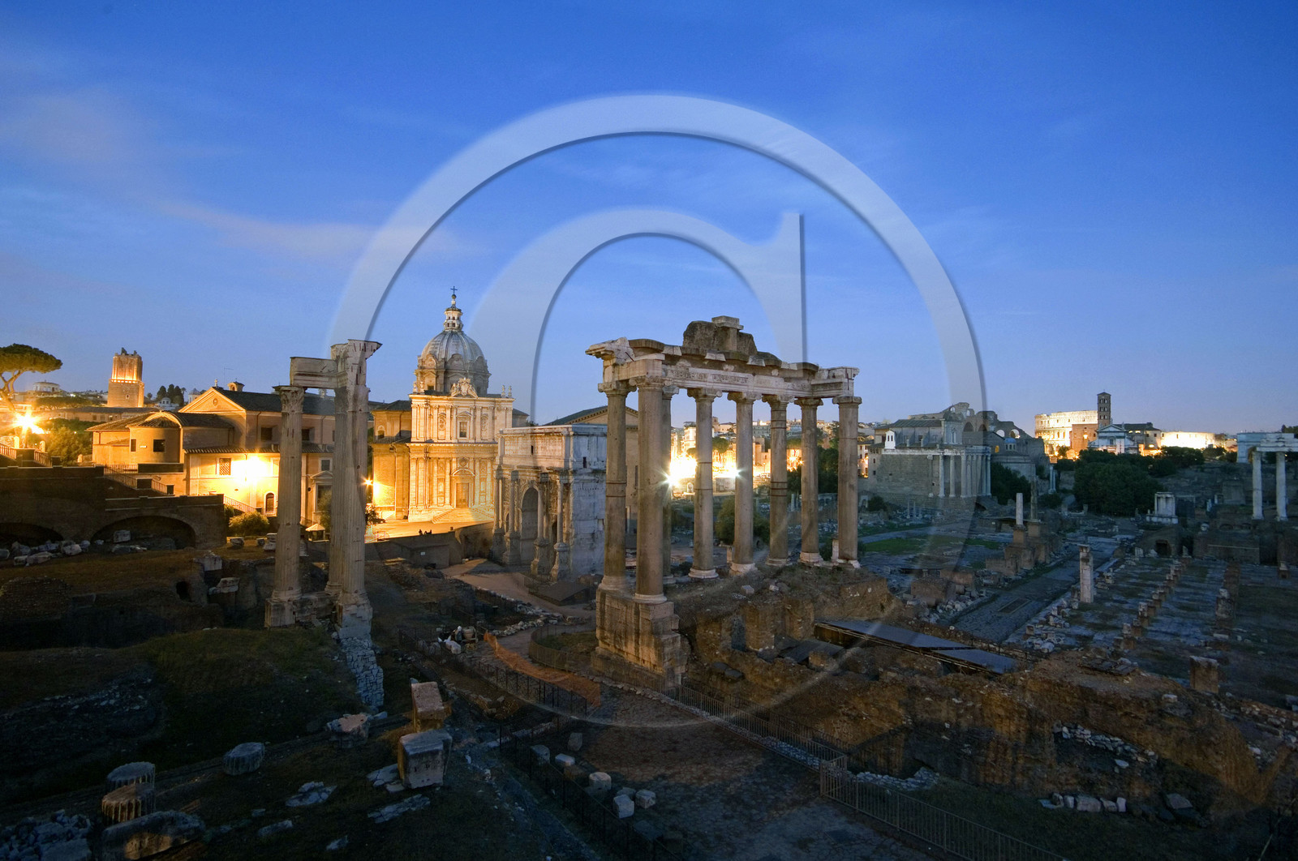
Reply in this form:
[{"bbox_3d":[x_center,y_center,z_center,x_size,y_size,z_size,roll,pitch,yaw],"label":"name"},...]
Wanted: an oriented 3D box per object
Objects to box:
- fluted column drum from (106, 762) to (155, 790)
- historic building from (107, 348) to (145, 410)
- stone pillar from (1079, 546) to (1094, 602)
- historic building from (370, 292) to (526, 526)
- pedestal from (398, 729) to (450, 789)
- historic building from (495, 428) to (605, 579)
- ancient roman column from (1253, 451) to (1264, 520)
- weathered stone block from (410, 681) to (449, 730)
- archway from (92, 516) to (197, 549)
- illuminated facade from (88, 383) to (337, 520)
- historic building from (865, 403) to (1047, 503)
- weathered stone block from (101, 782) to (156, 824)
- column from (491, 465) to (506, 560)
[{"bbox_3d":[-19.807,13.405,24.800,1.450,0.850,1.450,1,-2,-38],"label":"fluted column drum"},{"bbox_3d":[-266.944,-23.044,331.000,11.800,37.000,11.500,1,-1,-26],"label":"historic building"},{"bbox_3d":[52.800,17.350,78.200,1.150,7.100,1.500,-1,-2,43],"label":"stone pillar"},{"bbox_3d":[-42.970,-6.124,138.200,29.000,47.500,36.000,1,-2,-25],"label":"historic building"},{"bbox_3d":[-8.725,12.705,25.222,1.800,1.320,1.650,1,-2,-22],"label":"pedestal"},{"bbox_3d":[-15.151,10.131,103.970,11.300,21.500,23.600,2,-2,-39],"label":"historic building"},{"bbox_3d":[132.108,11.976,140.544,1.800,14.600,1.800,-1,-3,43],"label":"ancient roman column"},{"bbox_3d":[-10.742,13.455,31.319,1.220,1.150,2.600,1,-2,-23],"label":"weathered stone block"},{"bbox_3d":[-51.758,10.456,66.500,1.800,2.950,8.300,-1,-2,43],"label":"archway"},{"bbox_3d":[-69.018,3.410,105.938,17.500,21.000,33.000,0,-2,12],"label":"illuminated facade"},{"bbox_3d":[118.965,7.224,254.914,62.000,36.500,42.000,2,-2,-39],"label":"historic building"},{"bbox_3d":[-18.379,13.148,22.900,1.450,0.800,1.450,1,-2,-38],"label":"weathered stone block"},{"bbox_3d":[-25.368,13.598,108.480,2.000,15.200,1.900,2,-2,-39],"label":"column"}]

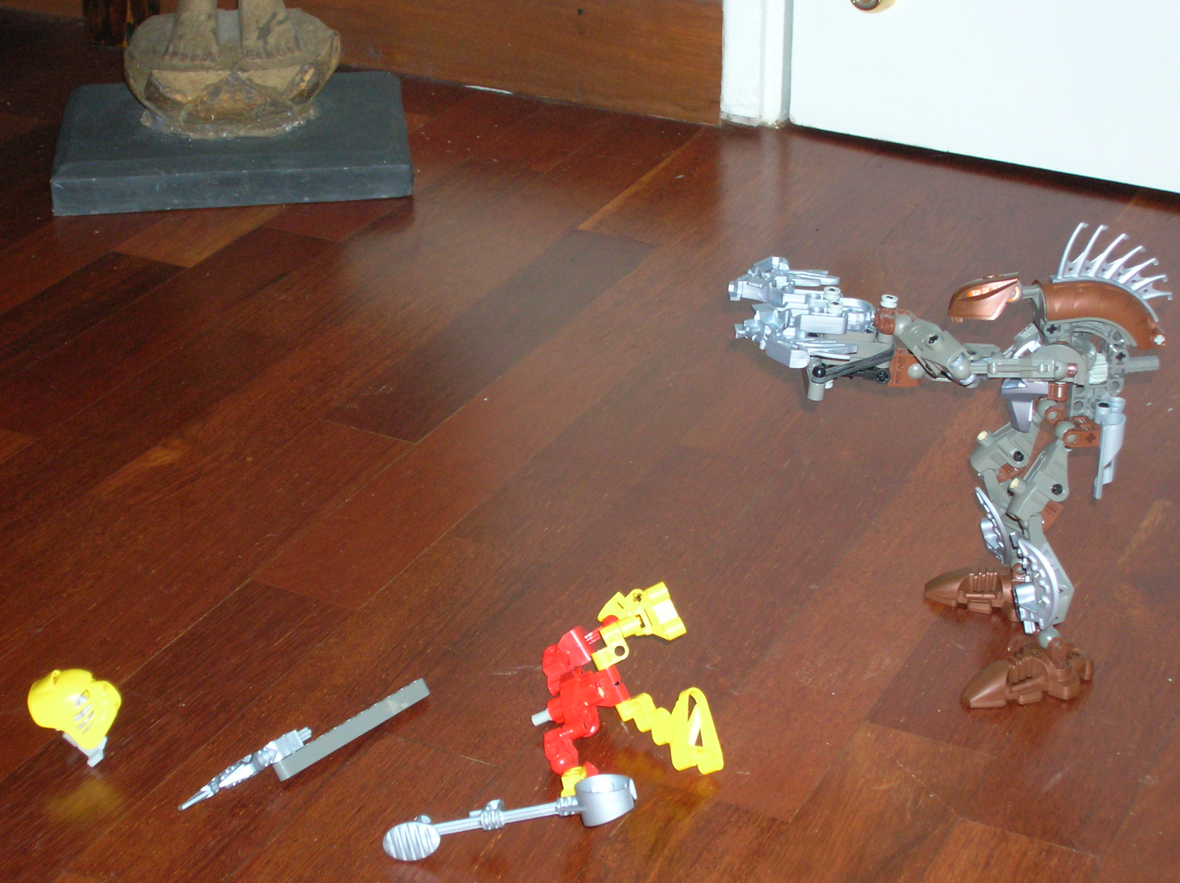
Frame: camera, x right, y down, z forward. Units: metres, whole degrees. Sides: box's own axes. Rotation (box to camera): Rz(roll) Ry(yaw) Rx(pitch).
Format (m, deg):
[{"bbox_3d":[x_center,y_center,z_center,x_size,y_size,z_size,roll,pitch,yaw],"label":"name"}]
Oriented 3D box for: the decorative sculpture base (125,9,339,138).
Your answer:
[{"bbox_3d":[-0.247,-0.252,1.649,0.147,0.054,0.122,-3,28,-7],"label":"decorative sculpture base"}]

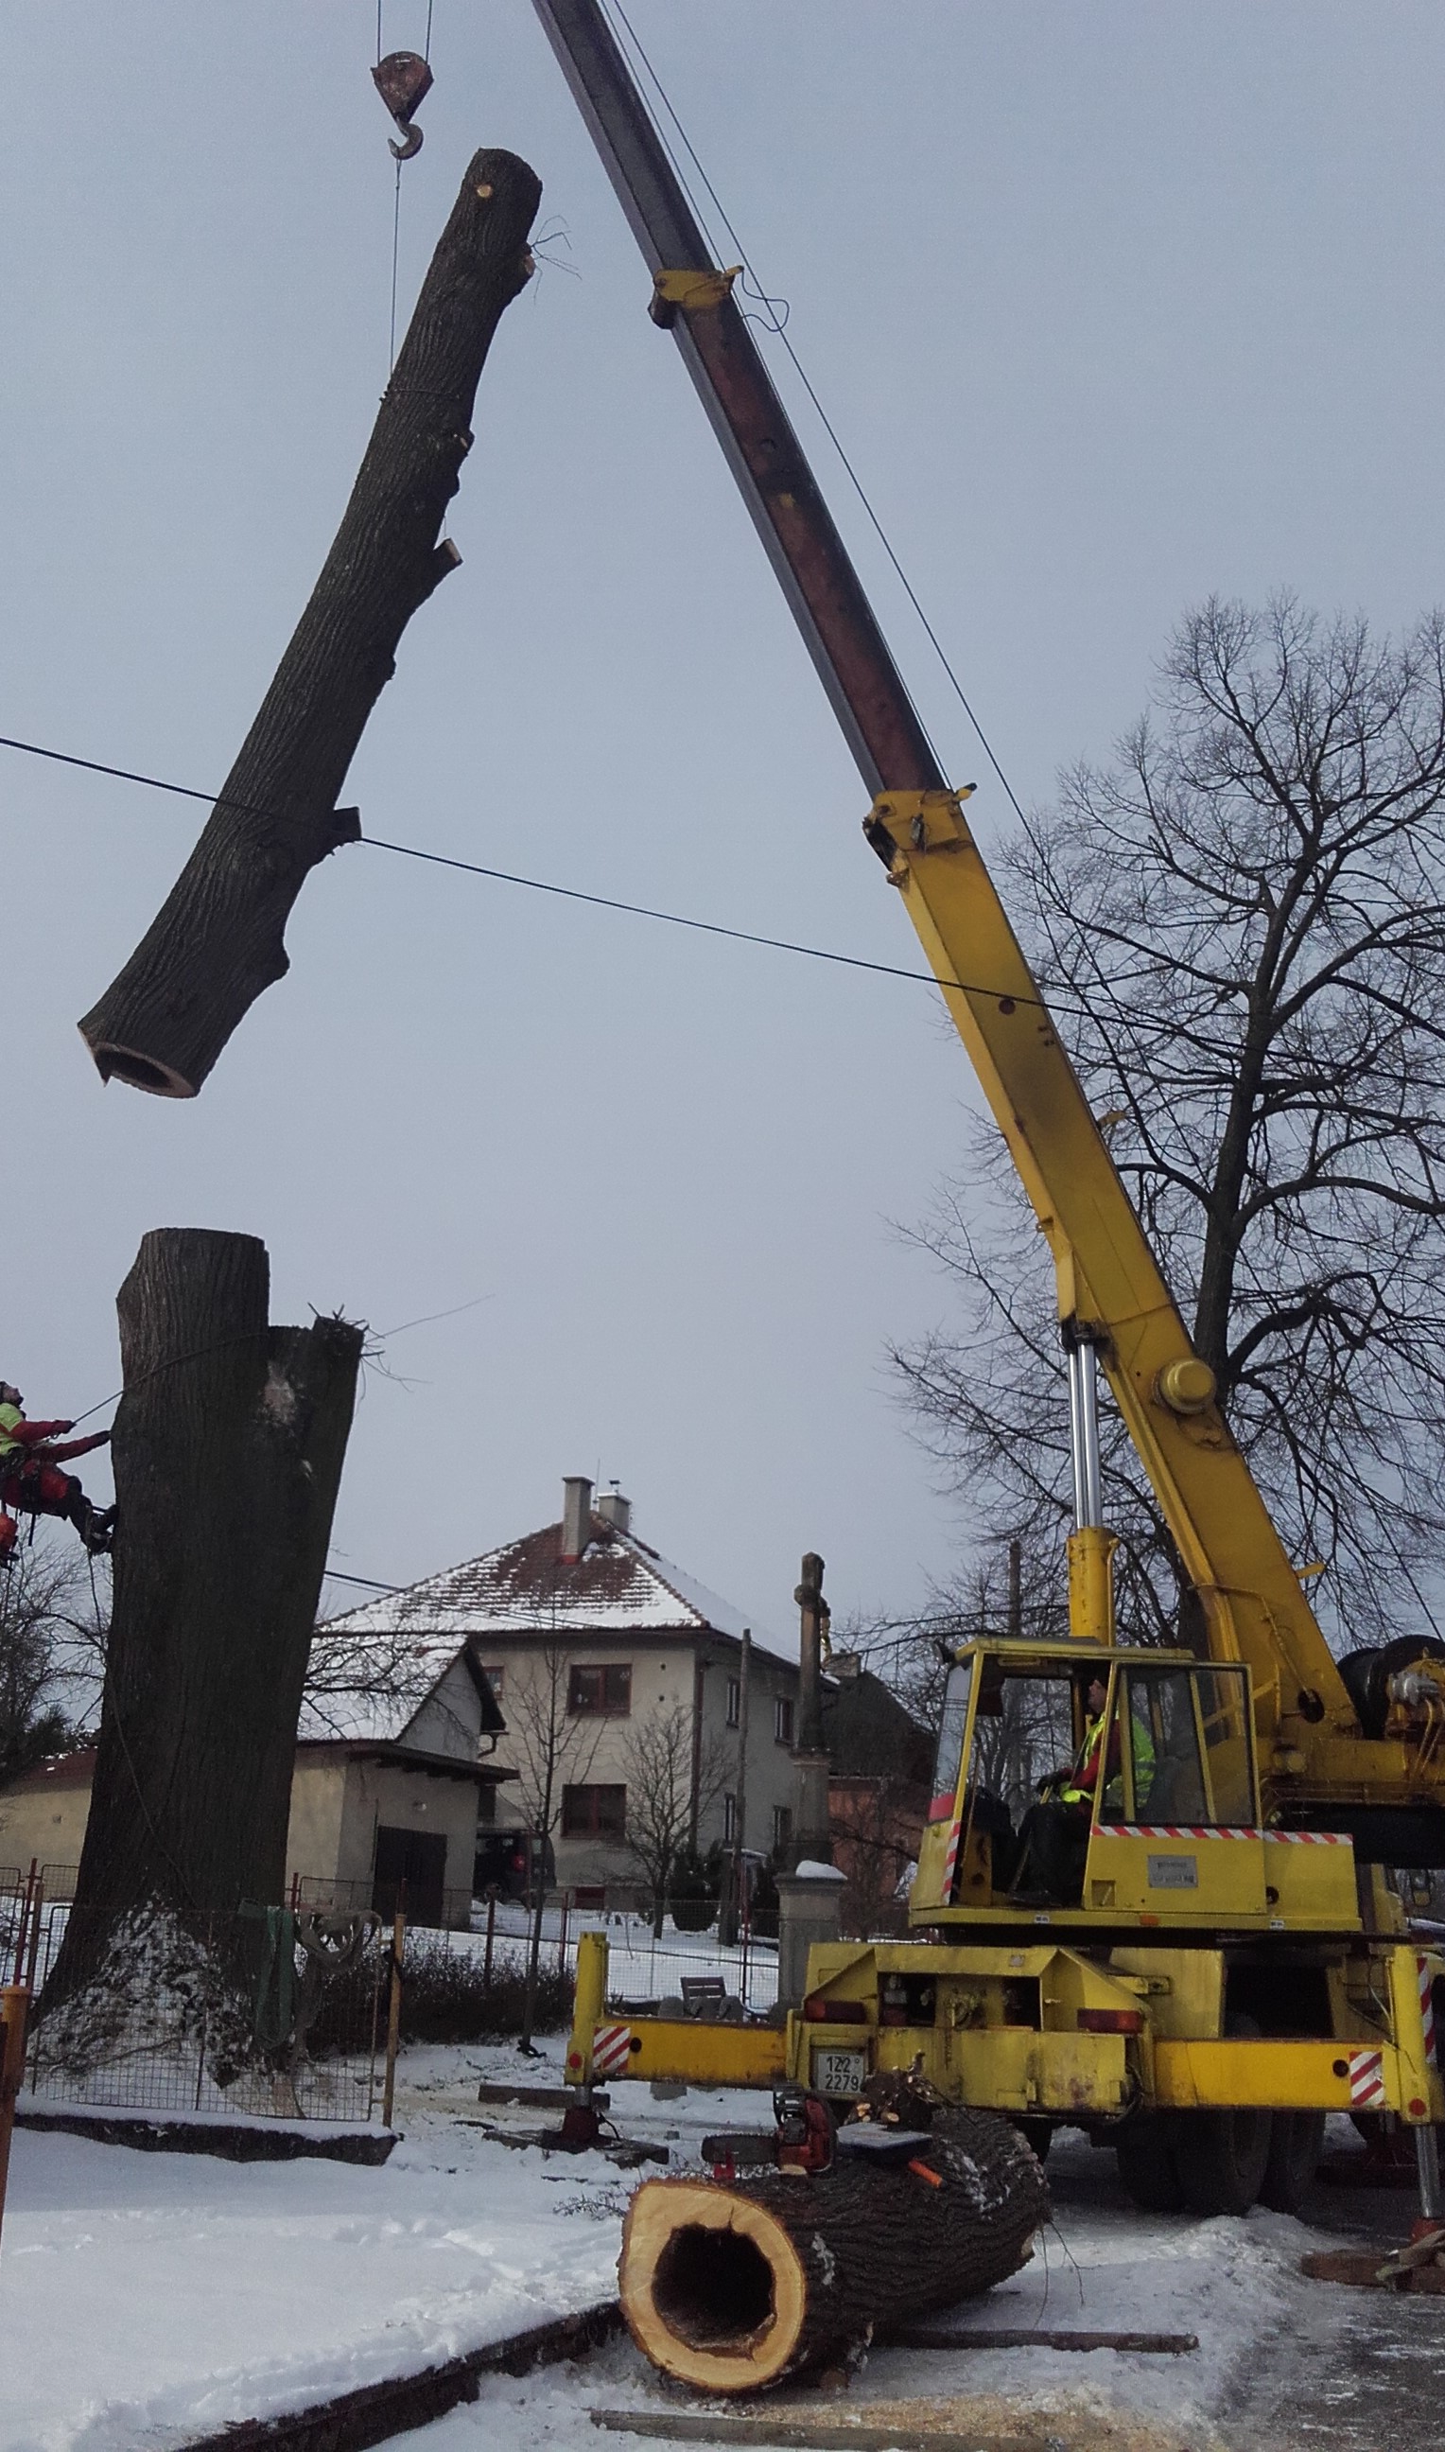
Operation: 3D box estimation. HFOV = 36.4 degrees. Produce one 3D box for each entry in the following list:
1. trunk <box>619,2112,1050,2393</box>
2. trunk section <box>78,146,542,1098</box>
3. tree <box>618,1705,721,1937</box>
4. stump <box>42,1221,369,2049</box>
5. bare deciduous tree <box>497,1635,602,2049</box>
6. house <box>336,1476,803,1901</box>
[{"bbox_3d":[0.513,3.909,8.478,0.710,0.720,2.400,-8,-18,26],"label":"trunk"},{"bbox_3d":[-2.619,-4.661,16.156,1.180,8.297,0.900,17,-18,5],"label":"trunk section"},{"bbox_3d":[-0.881,9.919,36.737,1.739,3.778,1.739,1,-18,0],"label":"tree"},{"bbox_3d":[-3.137,2.491,14.005,1.850,5.188,1.700,1,-18,0],"label":"stump"},{"bbox_3d":[-1.400,4.955,17.837,0.863,3.237,0.863,1,-18,0],"label":"bare deciduous tree"},{"bbox_3d":[-3.481,12.754,58.964,10.600,10.688,12.600,-4,-19,16],"label":"house"}]

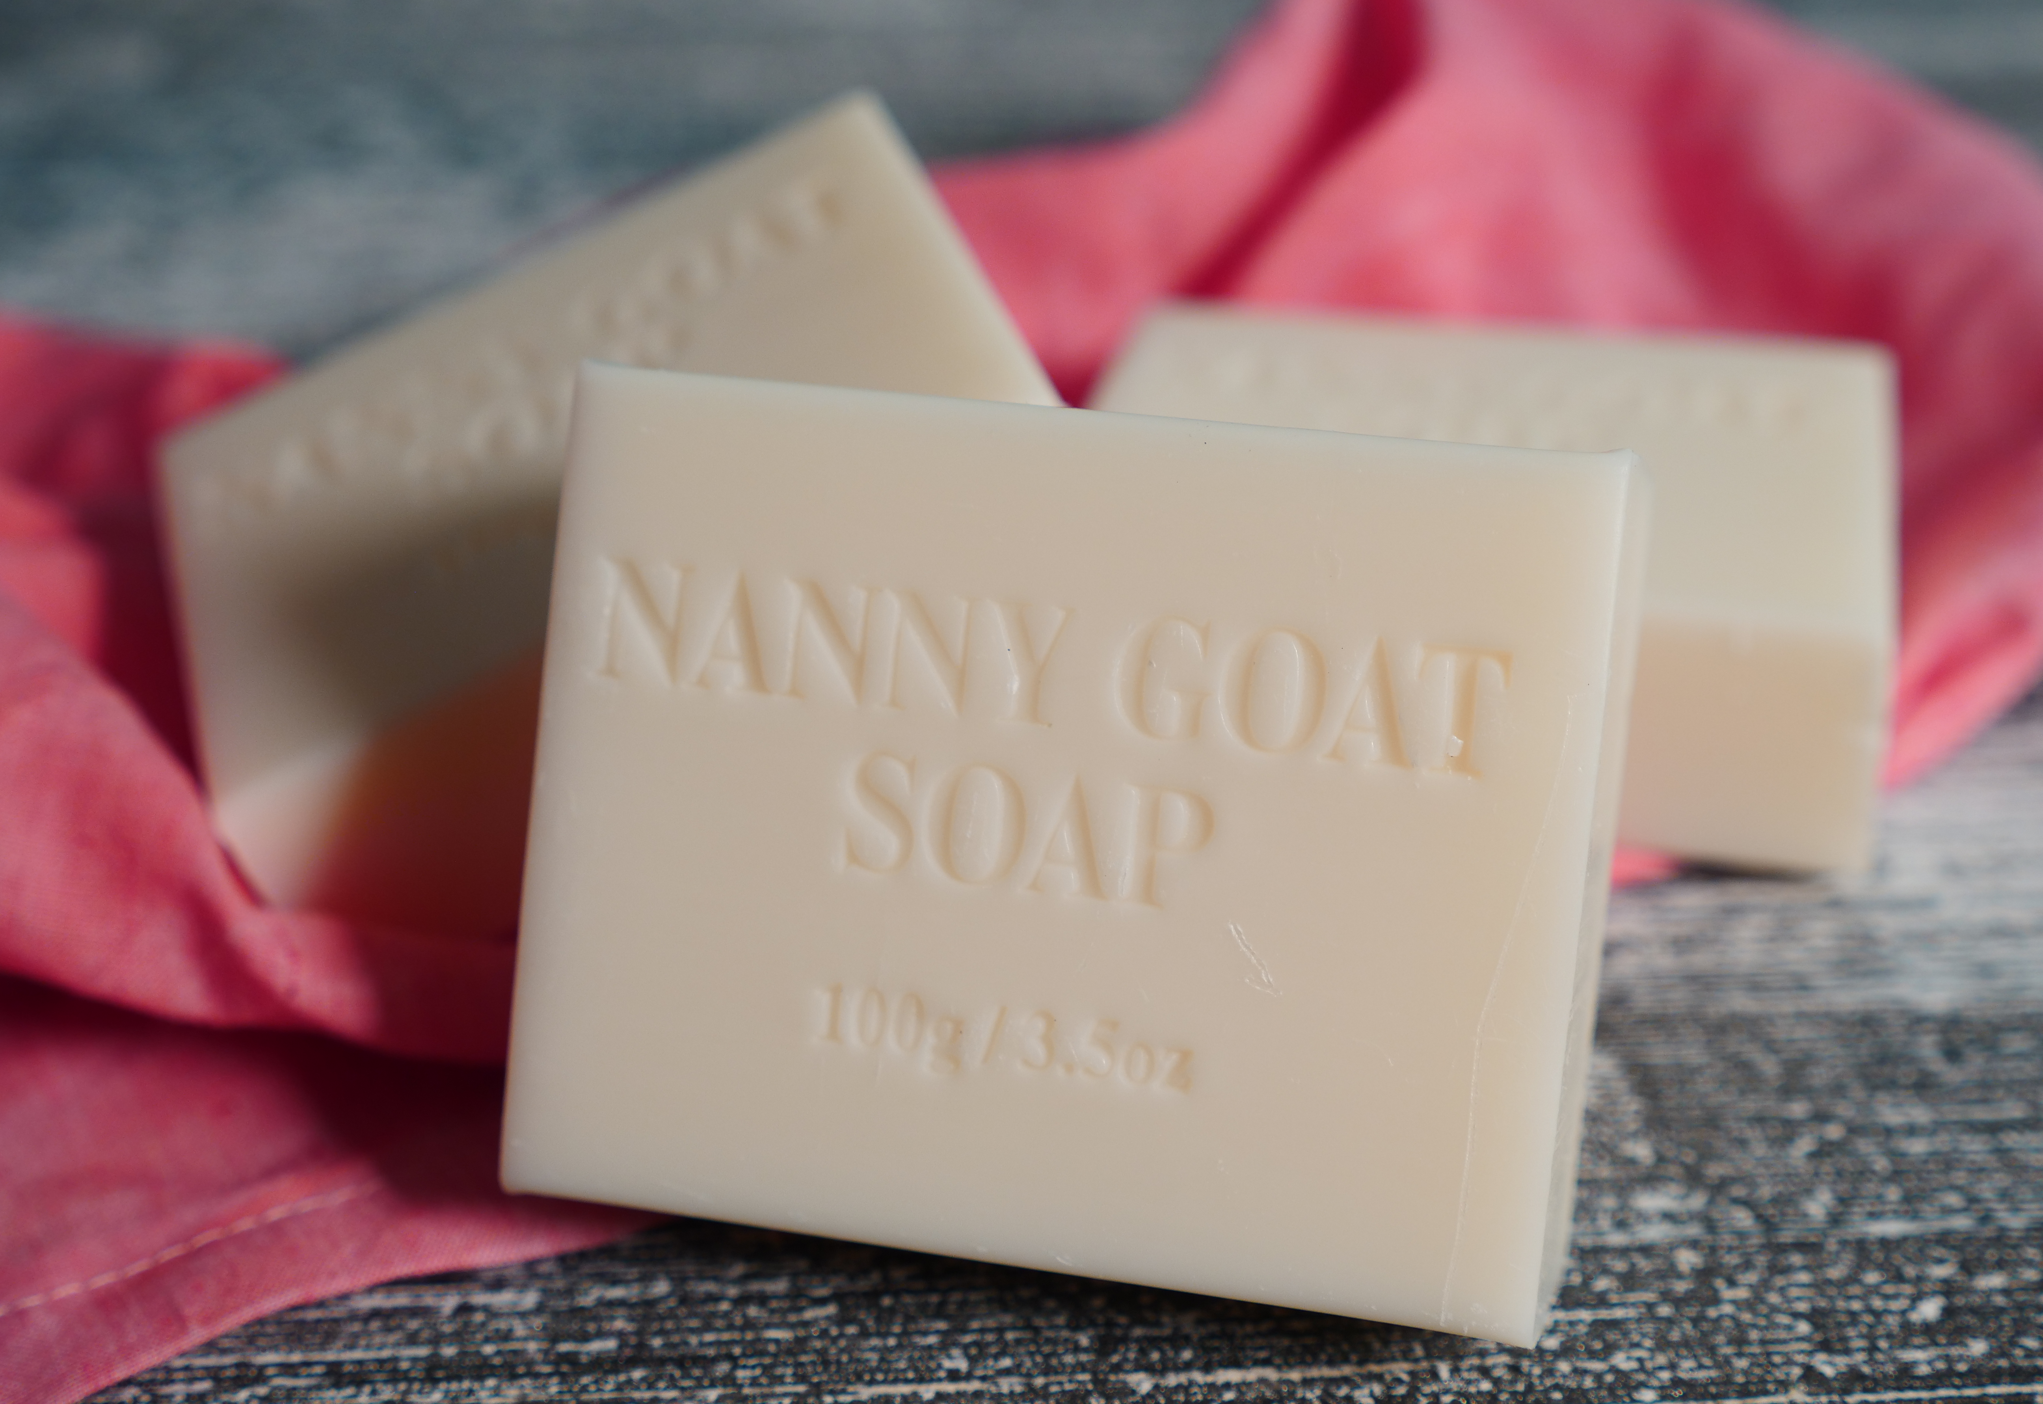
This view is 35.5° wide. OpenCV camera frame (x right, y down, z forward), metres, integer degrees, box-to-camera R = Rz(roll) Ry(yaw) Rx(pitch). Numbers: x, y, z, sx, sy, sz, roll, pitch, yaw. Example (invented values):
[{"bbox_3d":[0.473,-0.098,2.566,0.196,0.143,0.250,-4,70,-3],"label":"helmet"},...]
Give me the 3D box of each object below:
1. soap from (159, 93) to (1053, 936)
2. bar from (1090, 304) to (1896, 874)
[{"bbox_3d":[-0.035,-0.016,0.281,0.074,0.023,0.059,-26,39,0],"label":"soap"},{"bbox_3d":[0.042,-0.013,0.297,0.074,0.023,0.059,5,31,12],"label":"bar"}]

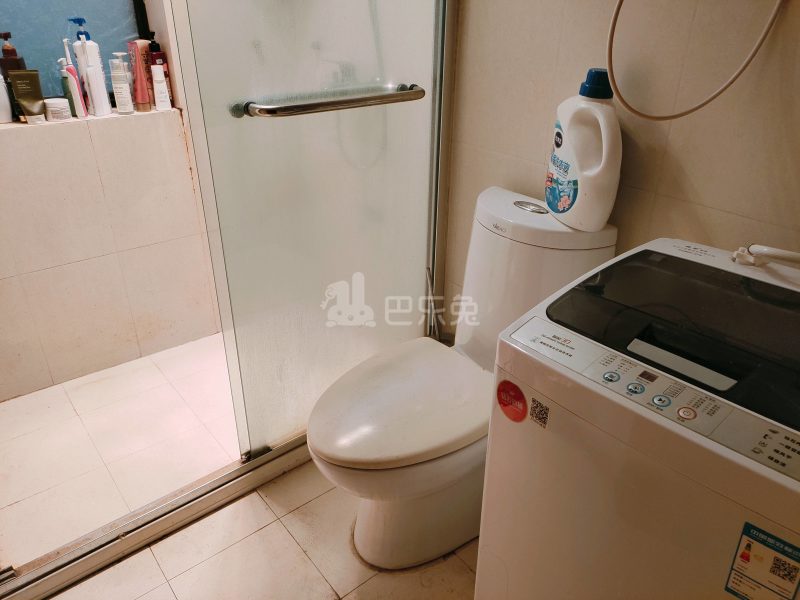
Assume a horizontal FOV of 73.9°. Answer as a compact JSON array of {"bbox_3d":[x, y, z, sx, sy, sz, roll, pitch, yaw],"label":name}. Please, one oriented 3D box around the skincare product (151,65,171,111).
[{"bbox_3d":[-0.867,-0.766,1.921,0.046,0.147,0.040,-20,32,-36],"label":"skincare product"}]

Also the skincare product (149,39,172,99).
[{"bbox_3d":[-0.884,-0.832,1.946,0.066,0.245,0.055,-20,32,-36],"label":"skincare product"}]

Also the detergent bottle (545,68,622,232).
[{"bbox_3d":[0.409,-0.331,1.178,0.102,0.312,0.172,-6,26,-13],"label":"detergent bottle"}]

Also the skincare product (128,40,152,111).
[{"bbox_3d":[-0.900,-0.774,1.840,0.056,0.217,0.046,11,27,21],"label":"skincare product"}]

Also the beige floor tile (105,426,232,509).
[{"bbox_3d":[-0.698,0.512,1.625,0.298,0.010,0.270,-20,32,-36],"label":"beige floor tile"}]

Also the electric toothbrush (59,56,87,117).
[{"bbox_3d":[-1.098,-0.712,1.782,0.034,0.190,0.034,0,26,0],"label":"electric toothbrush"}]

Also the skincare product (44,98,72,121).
[{"bbox_3d":[-1.131,-0.625,1.757,0.066,0.060,0.066,-16,30,-30],"label":"skincare product"}]

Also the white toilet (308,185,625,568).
[{"bbox_3d":[0.075,0.218,1.298,0.678,0.804,0.395,-15,30,-29],"label":"white toilet"}]

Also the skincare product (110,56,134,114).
[{"bbox_3d":[-0.938,-0.719,1.796,0.051,0.166,0.048,-15,30,-29],"label":"skincare product"}]

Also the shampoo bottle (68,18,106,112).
[{"bbox_3d":[-1.022,-0.778,1.767,0.065,0.277,0.082,20,32,35],"label":"shampoo bottle"}]

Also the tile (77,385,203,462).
[{"bbox_3d":[-0.850,0.397,1.745,0.296,0.010,0.298,-20,33,-36],"label":"tile"}]

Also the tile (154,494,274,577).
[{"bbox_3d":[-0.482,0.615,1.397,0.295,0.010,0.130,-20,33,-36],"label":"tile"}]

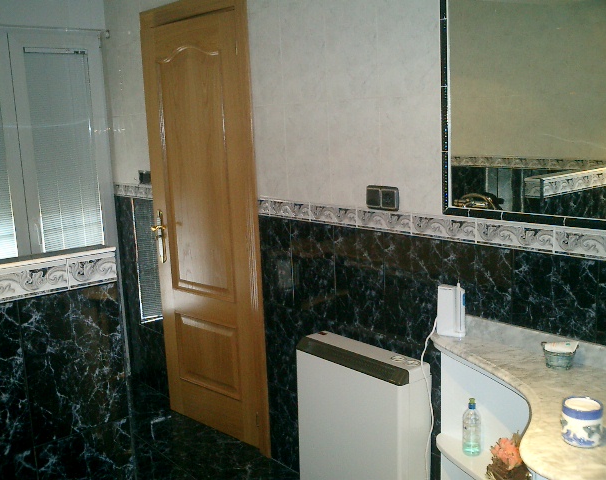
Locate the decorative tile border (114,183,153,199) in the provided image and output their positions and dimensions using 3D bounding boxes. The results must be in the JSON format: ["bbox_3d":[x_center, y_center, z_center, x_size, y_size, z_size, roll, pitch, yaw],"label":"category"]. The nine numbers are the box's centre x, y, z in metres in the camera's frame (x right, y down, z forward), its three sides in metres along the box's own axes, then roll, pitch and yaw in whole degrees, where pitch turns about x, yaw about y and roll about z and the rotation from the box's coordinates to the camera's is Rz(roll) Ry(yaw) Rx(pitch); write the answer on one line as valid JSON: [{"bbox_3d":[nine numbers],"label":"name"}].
[{"bbox_3d":[-0.956,-0.274,3.745,0.012,0.071,0.479,-11,13,-40],"label":"decorative tile border"}]

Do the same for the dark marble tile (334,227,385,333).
[{"bbox_3d":[0.207,0.147,2.465,0.010,0.382,0.256,-11,13,-40],"label":"dark marble tile"}]

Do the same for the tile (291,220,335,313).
[{"bbox_3d":[0.039,0.119,2.656,0.010,0.382,0.256,-11,13,-40],"label":"tile"}]

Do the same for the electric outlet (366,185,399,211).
[{"bbox_3d":[0.274,-0.142,2.305,0.020,0.081,0.141,-11,13,-40],"label":"electric outlet"}]

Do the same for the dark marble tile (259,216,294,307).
[{"bbox_3d":[-0.115,0.094,2.833,0.010,0.382,0.215,-11,13,-40],"label":"dark marble tile"}]

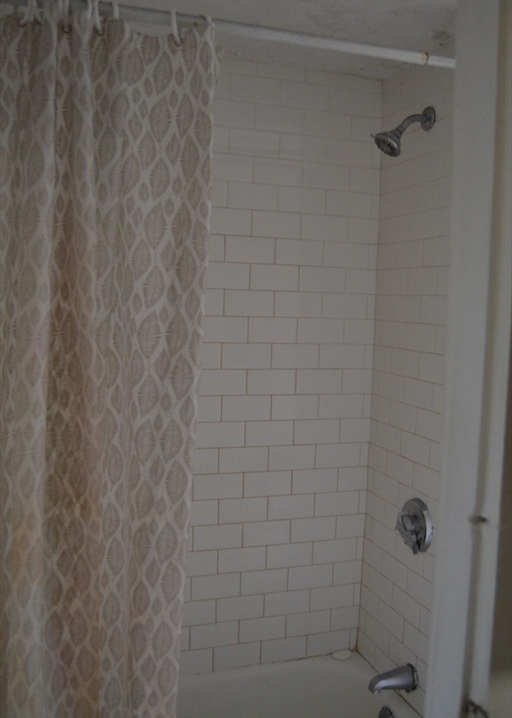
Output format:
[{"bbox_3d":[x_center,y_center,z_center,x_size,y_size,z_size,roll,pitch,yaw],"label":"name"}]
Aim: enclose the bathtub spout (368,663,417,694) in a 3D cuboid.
[{"bbox_3d":[0.374,0.908,1.984,0.132,0.084,0.070,0,5,-18],"label":"bathtub spout"}]

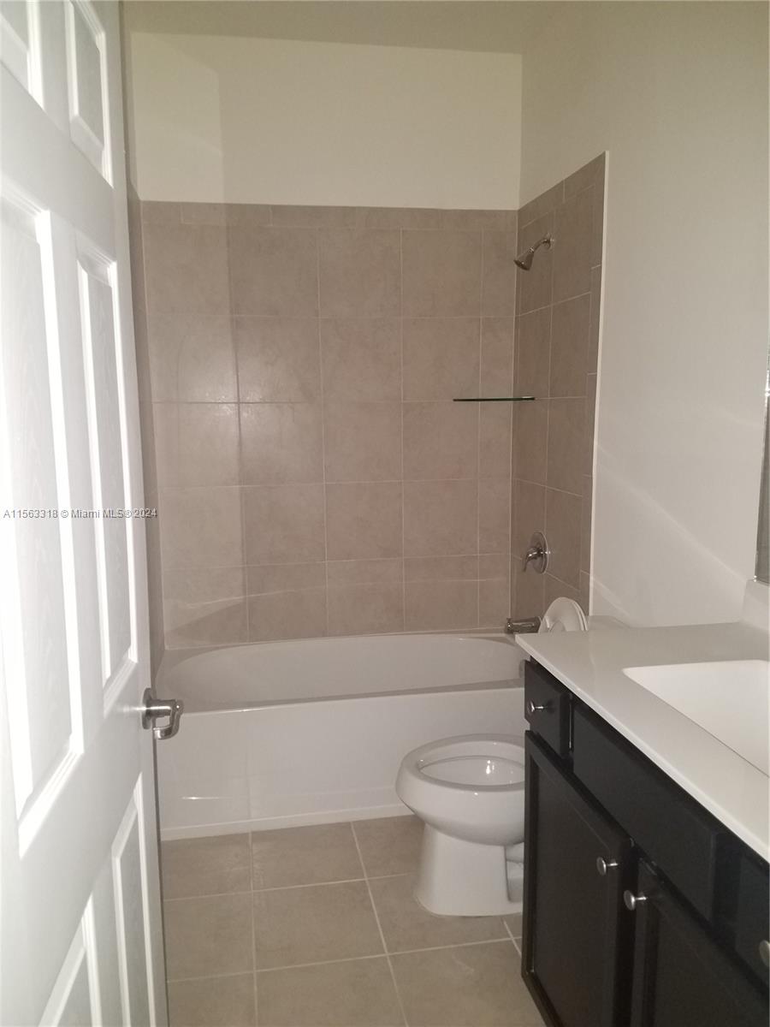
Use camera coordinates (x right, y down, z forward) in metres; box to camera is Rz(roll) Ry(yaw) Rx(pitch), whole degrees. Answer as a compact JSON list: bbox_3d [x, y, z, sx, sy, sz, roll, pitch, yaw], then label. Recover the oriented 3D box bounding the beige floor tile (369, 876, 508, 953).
[{"bbox_3d":[0.145,1.132,2.215,0.339,0.009,0.339,-2,8,-10],"label":"beige floor tile"}]

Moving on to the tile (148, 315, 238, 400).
[{"bbox_3d":[-0.745,-0.602,3.014,0.330,0.335,0.012,-2,8,-10],"label":"tile"}]

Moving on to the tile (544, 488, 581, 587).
[{"bbox_3d":[0.651,0.086,2.799,0.010,0.326,0.330,-2,8,-10],"label":"tile"}]

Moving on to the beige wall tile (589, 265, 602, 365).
[{"bbox_3d":[0.695,-0.638,2.542,0.012,0.330,0.079,-2,9,-12],"label":"beige wall tile"}]

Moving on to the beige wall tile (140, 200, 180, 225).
[{"bbox_3d":[-0.844,-1.139,2.922,0.137,0.080,0.010,-2,8,-10],"label":"beige wall tile"}]

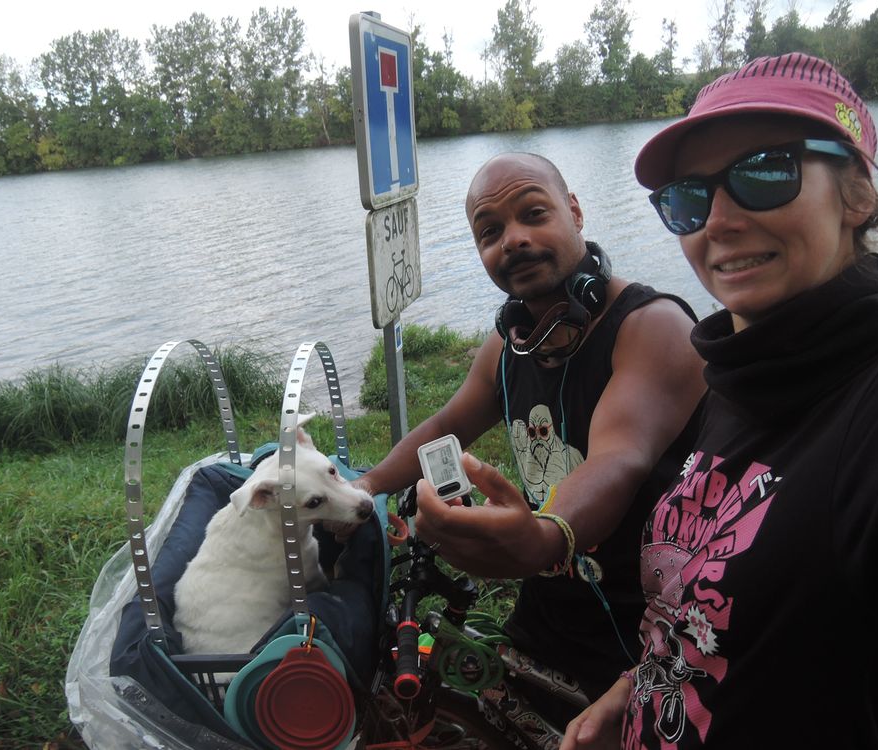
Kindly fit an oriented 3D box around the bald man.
[{"bbox_3d":[0.175,0.480,1.200,0.660,1.630,0.540,-19,25,-35],"label":"bald man"}]

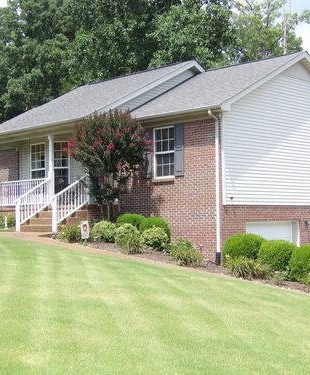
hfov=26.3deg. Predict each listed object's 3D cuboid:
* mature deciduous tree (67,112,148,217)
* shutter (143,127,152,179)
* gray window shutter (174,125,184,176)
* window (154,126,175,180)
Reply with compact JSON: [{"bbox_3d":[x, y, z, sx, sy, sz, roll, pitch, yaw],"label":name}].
[{"bbox_3d":[-1.406,-0.454,19.622,2.500,3.650,2.500,-1,-3,0],"label":"mature deciduous tree"},{"bbox_3d":[-0.226,-1.014,20.340,0.045,1.520,0.375,2,-4,-44],"label":"shutter"},{"bbox_3d":[0.723,-1.070,19.374,0.045,1.510,0.375,2,-4,-44],"label":"gray window shutter"},{"bbox_3d":[0.279,-1.030,19.896,0.120,1.540,0.950,2,-4,-44],"label":"window"}]

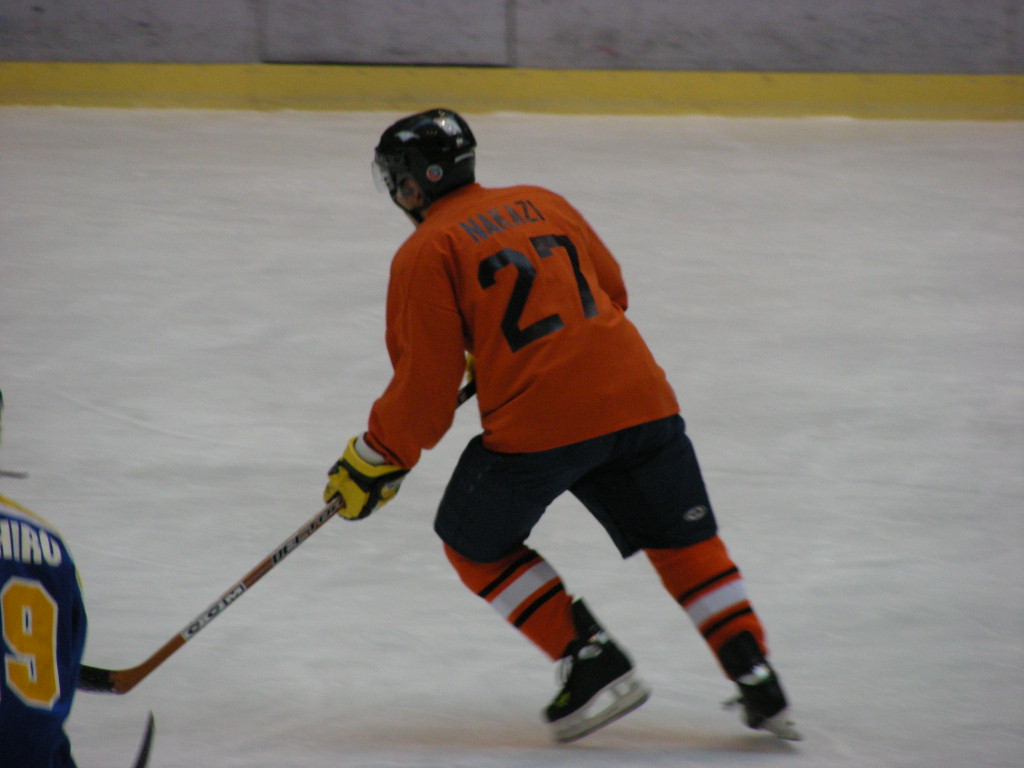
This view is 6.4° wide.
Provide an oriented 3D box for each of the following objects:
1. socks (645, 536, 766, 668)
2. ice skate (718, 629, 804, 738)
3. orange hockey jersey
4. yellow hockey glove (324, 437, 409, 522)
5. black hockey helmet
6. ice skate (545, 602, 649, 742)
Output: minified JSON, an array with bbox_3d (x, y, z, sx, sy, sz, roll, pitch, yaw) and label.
[{"bbox_3d":[0.490,0.532,22.450,0.170,0.400,0.180,-26,-6,-21],"label":"socks"},{"bbox_3d":[0.603,0.743,22.450,0.110,0.280,0.285,-30,-2,-10],"label":"ice skate"},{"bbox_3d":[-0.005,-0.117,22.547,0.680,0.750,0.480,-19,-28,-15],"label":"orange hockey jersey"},{"bbox_3d":[-0.360,0.234,22.600,0.160,0.220,0.170,-10,57,-51],"label":"yellow hockey glove"},{"bbox_3d":[-0.214,-0.548,22.600,0.275,0.245,0.215,-8,-8,32],"label":"black hockey helmet"},{"bbox_3d":[0.207,0.711,22.450,0.285,0.280,0.110,-28,0,22],"label":"ice skate"}]

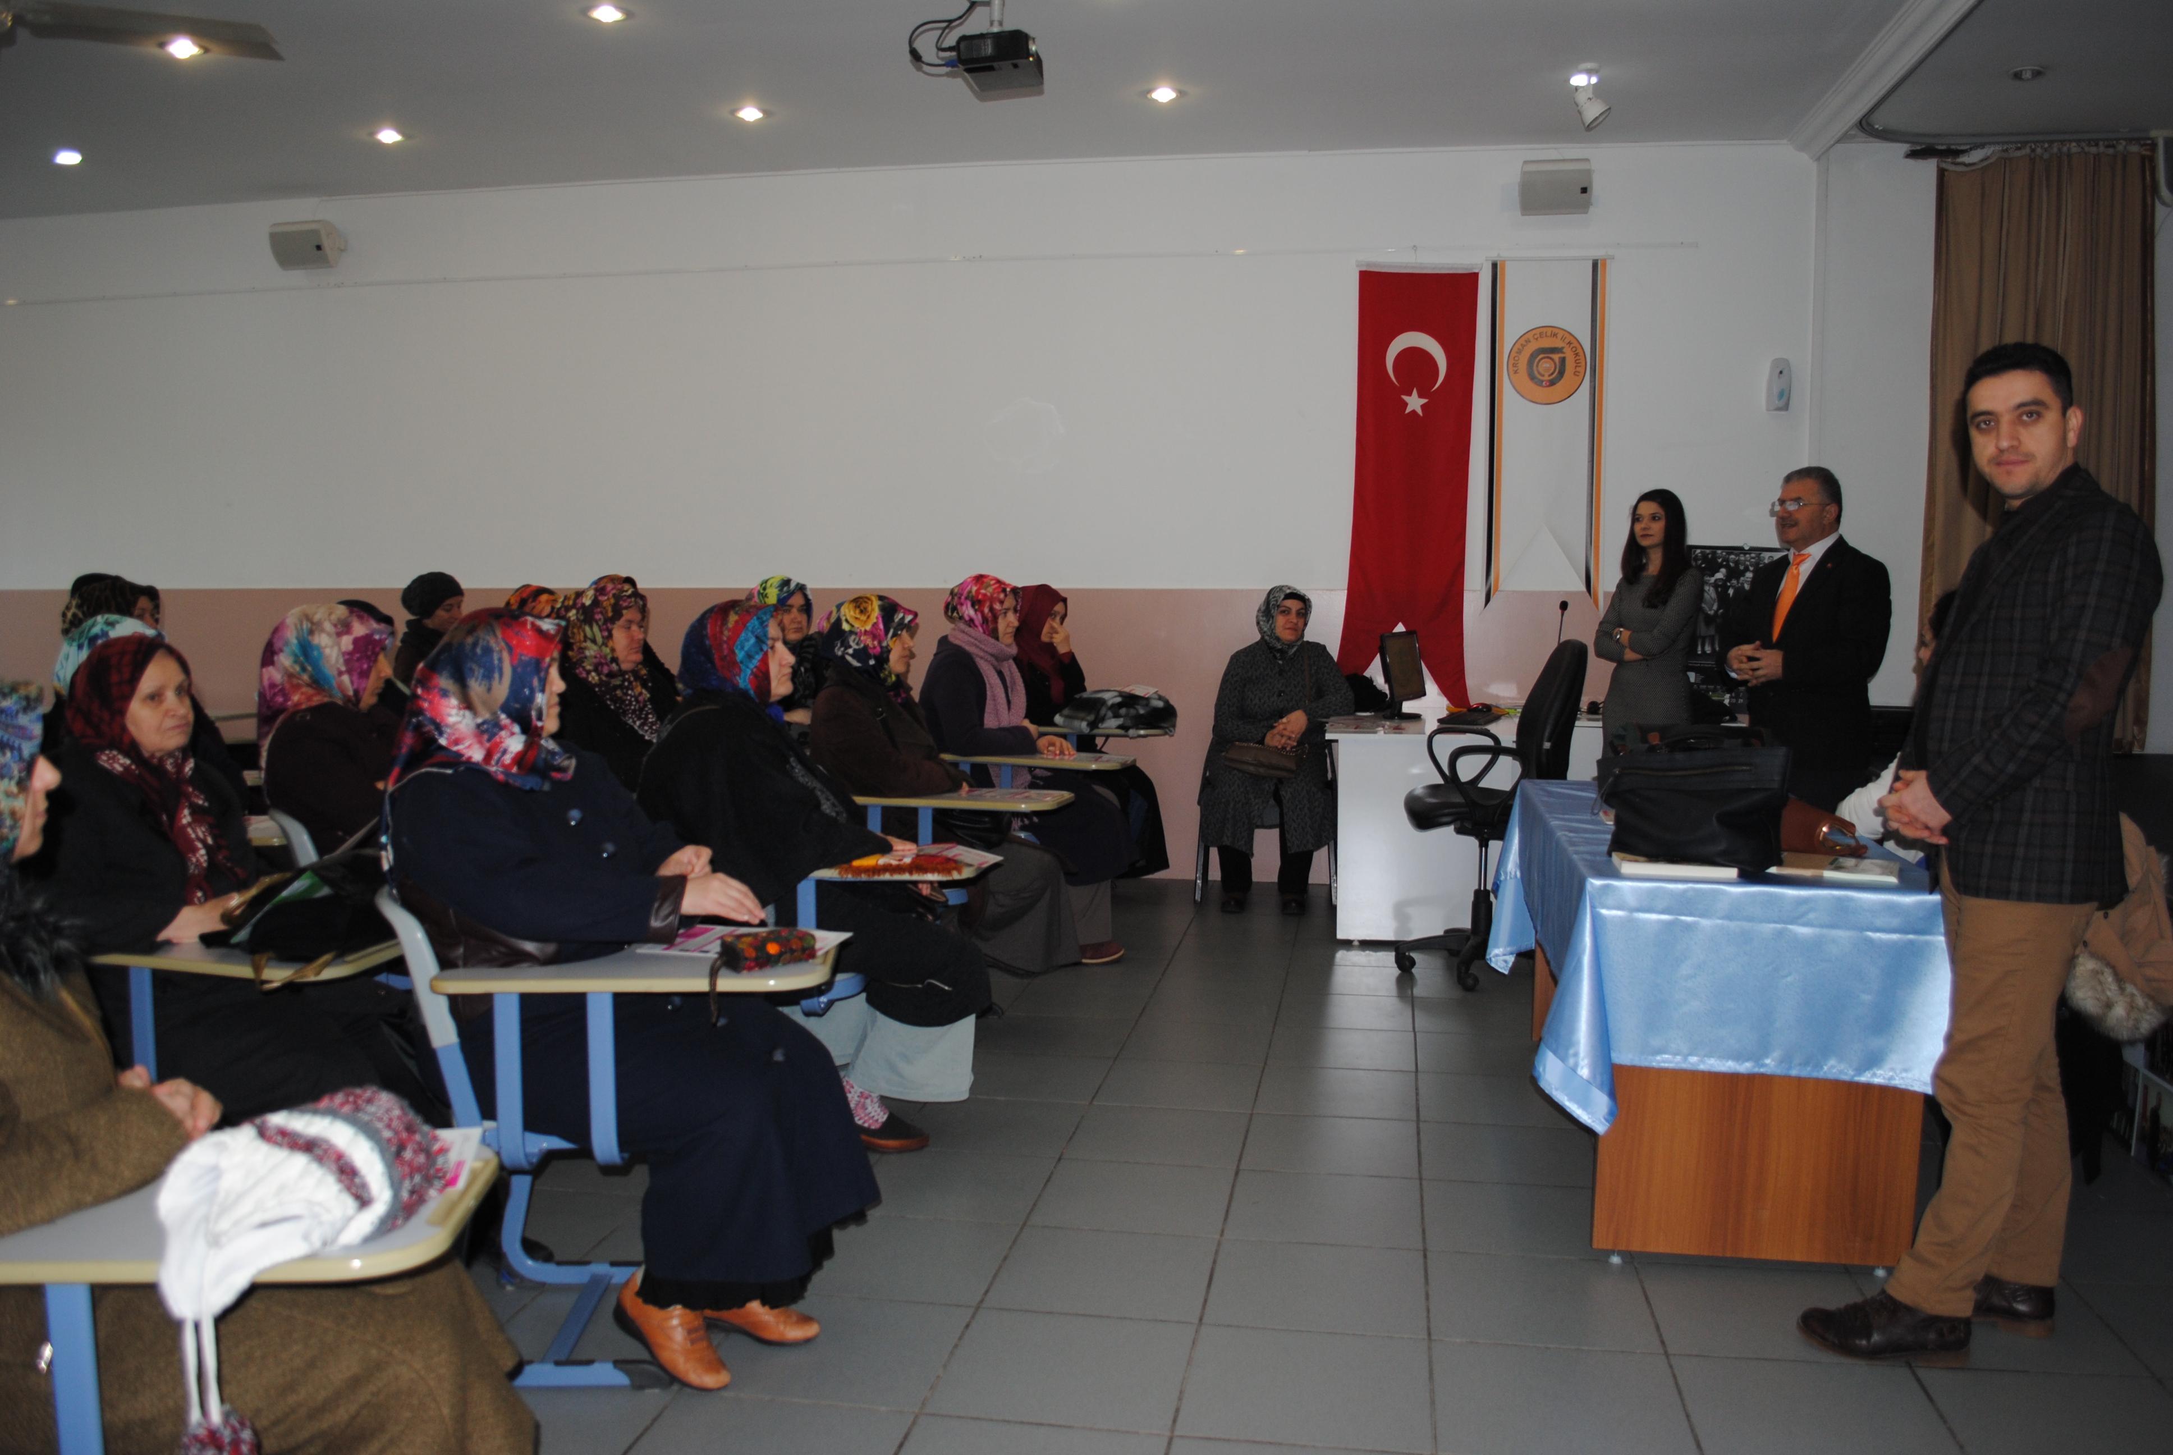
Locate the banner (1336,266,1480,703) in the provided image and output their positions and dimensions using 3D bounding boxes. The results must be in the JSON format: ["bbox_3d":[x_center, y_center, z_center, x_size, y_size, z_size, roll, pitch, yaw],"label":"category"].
[{"bbox_3d":[1.371,-1.042,6.956,0.600,1.870,0.050,1,5,8],"label":"banner"}]

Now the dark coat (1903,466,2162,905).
[{"bbox_3d":[1.525,-0.068,2.656,0.340,0.710,0.480,0,5,0],"label":"dark coat"}]

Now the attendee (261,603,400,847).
[{"bbox_3d":[-1.457,0.336,3.703,0.780,1.220,0.540,1,5,6],"label":"attendee"}]

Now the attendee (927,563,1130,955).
[{"bbox_3d":[-0.206,0.144,5.676,0.780,1.340,0.540,2,5,21],"label":"attendee"}]

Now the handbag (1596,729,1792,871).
[{"bbox_3d":[1.179,0.131,3.175,0.360,0.260,0.160,1,5,10],"label":"handbag"}]

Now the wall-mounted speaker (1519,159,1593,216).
[{"bbox_3d":[1.910,-2.197,6.652,0.285,0.205,0.190,0,19,8],"label":"wall-mounted speaker"}]

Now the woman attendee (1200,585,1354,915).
[{"bbox_3d":[0.792,0.071,6.776,0.600,1.300,0.720,1,5,12],"label":"woman attendee"}]

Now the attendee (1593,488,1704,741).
[{"bbox_3d":[1.932,0.000,5.615,0.310,1.640,0.420,-4,6,-41],"label":"attendee"}]

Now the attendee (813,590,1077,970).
[{"bbox_3d":[-0.401,0.250,4.666,0.820,1.250,0.550,1,5,3],"label":"attendee"}]

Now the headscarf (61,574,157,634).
[{"bbox_3d":[-2.721,-0.281,4.552,0.270,0.300,0.240,1,5,16],"label":"headscarf"}]

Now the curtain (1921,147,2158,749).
[{"bbox_3d":[3.692,-1.077,6.337,0.840,2.330,0.140,1,5,10],"label":"curtain"}]

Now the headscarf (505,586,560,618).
[{"bbox_3d":[-2.049,-0.393,6.094,0.260,0.280,0.230,1,5,10],"label":"headscarf"}]

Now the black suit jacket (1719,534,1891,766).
[{"bbox_3d":[2.148,-0.231,4.892,0.350,0.740,0.530,-3,6,-28],"label":"black suit jacket"}]

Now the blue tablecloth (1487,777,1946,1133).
[{"bbox_3d":[1.378,0.467,3.772,0.750,0.500,1.660,1,5,10],"label":"blue tablecloth"}]

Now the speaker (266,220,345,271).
[{"bbox_3d":[-3.590,-2.215,7.518,0.280,0.200,0.170,1,22,10],"label":"speaker"}]

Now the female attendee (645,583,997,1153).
[{"bbox_3d":[-0.647,0.340,3.763,0.850,1.270,0.560,0,5,3],"label":"female attendee"}]

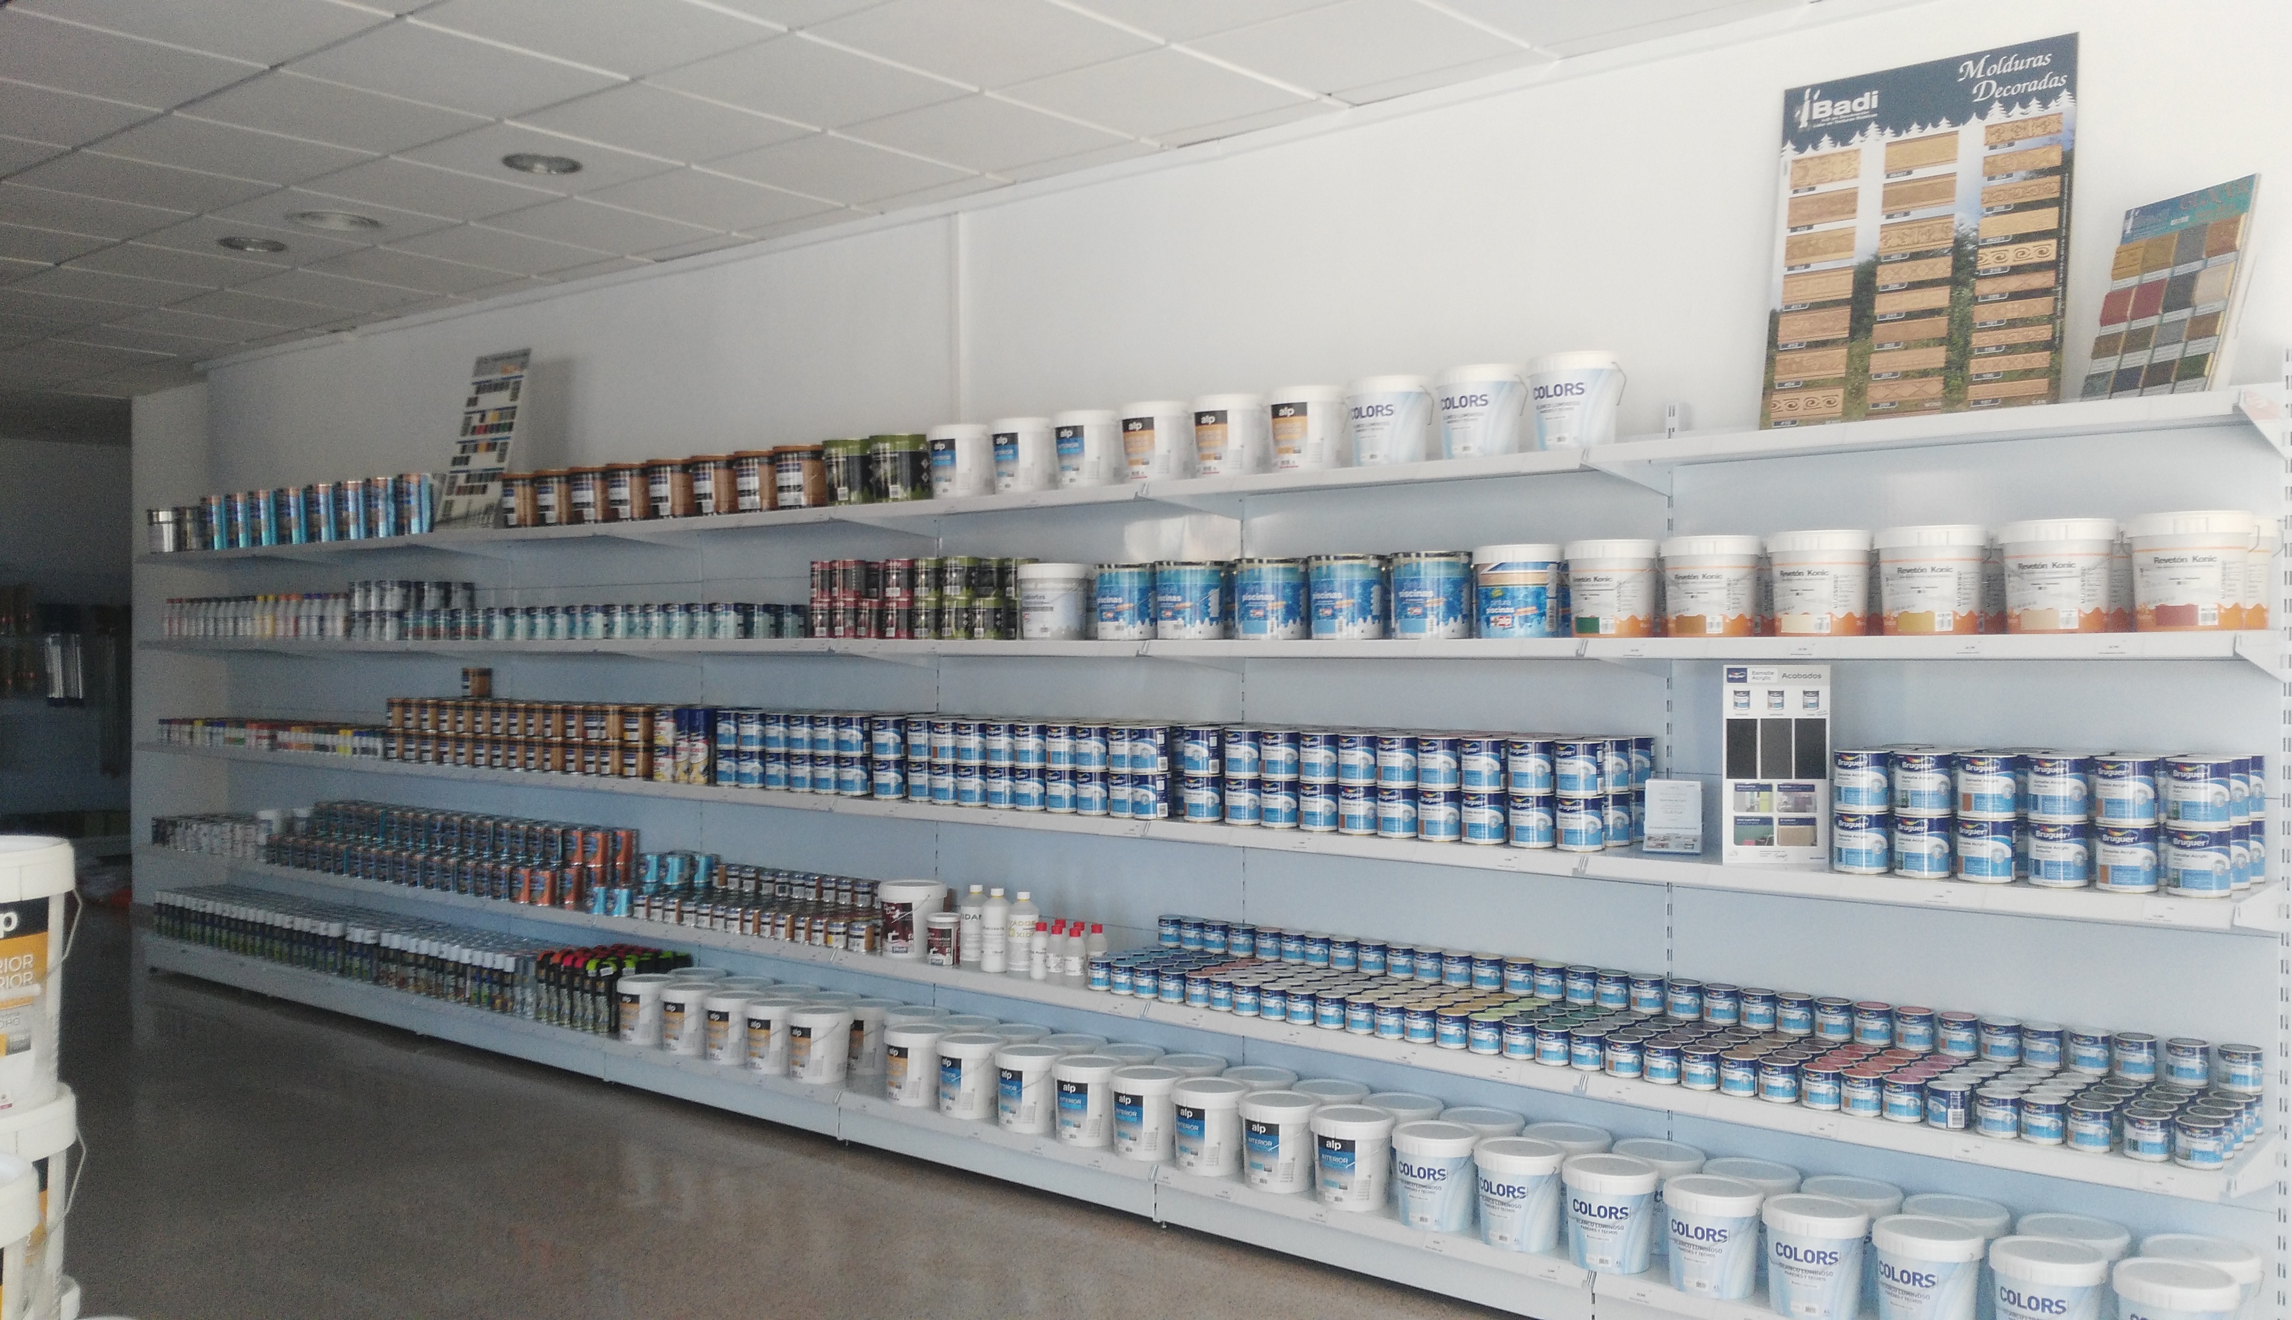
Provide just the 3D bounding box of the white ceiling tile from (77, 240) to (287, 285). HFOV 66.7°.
[{"bbox_3d":[-3.638,-1.486,6.560,0.600,0.018,0.600,1,1,39],"label":"white ceiling tile"}]

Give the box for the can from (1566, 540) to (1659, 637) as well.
[{"bbox_3d":[1.001,-0.152,3.738,0.196,0.204,0.196,1,1,38],"label":"can"}]

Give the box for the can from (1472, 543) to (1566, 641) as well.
[{"bbox_3d":[0.843,-0.149,3.931,0.195,0.203,0.195,1,1,39],"label":"can"}]

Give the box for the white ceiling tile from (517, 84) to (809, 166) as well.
[{"bbox_3d":[-1.306,-1.468,4.756,0.595,0.020,0.597,0,2,38],"label":"white ceiling tile"}]

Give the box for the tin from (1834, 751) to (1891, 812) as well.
[{"bbox_3d":[1.404,0.240,3.422,0.098,0.117,0.098,1,1,39],"label":"tin"}]

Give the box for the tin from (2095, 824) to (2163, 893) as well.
[{"bbox_3d":[1.792,0.364,3.184,0.099,0.113,0.099,1,2,38],"label":"tin"}]

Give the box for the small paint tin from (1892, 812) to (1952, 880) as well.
[{"bbox_3d":[1.486,0.356,3.330,0.102,0.117,0.102,1,1,38],"label":"small paint tin"}]

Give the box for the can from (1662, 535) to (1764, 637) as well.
[{"bbox_3d":[1.192,-0.152,3.680,0.200,0.209,0.200,1,1,36],"label":"can"}]

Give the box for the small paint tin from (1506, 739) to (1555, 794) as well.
[{"bbox_3d":[0.856,0.237,3.861,0.098,0.117,0.098,0,1,0],"label":"small paint tin"}]

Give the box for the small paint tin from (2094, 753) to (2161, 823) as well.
[{"bbox_3d":[1.794,0.238,3.185,0.100,0.119,0.100,0,1,35],"label":"small paint tin"}]

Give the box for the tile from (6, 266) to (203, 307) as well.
[{"bbox_3d":[-4.080,-1.482,6.900,0.600,0.018,0.600,1,1,39],"label":"tile"}]

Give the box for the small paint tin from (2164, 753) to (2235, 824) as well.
[{"bbox_3d":[1.876,0.233,3.101,0.098,0.120,0.098,1,1,38],"label":"small paint tin"}]

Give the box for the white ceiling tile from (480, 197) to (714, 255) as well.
[{"bbox_3d":[-1.846,-1.467,5.895,0.600,0.020,0.600,1,2,38],"label":"white ceiling tile"}]

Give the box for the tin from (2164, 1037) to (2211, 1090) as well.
[{"bbox_3d":[1.984,0.768,3.316,0.073,0.075,0.073,1,1,39],"label":"tin"}]

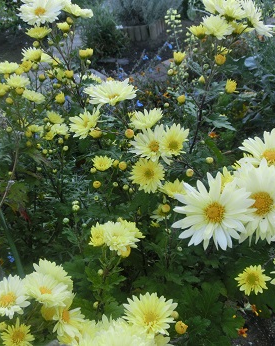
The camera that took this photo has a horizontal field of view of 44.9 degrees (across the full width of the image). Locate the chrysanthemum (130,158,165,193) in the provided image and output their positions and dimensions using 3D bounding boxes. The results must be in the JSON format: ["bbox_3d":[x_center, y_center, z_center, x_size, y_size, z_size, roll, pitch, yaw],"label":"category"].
[{"bbox_3d":[0.015,0.004,0.500,0.052,0.052,0.021,0,-12,0],"label":"chrysanthemum"}]

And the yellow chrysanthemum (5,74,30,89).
[{"bbox_3d":[-0.244,-0.187,0.680,0.049,0.021,0.049,0,35,0],"label":"yellow chrysanthemum"}]

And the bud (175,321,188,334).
[{"bbox_3d":[0.055,0.190,0.410,0.015,0.016,0.015,7,37,0],"label":"bud"}]

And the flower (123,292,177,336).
[{"bbox_3d":[0.016,0.171,0.400,0.062,0.025,0.060,0,44,0],"label":"flower"}]

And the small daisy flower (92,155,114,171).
[{"bbox_3d":[-0.067,-0.020,0.640,0.042,0.022,0.040,5,50,8],"label":"small daisy flower"}]

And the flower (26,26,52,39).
[{"bbox_3d":[-0.184,-0.262,0.620,0.048,0.022,0.046,2,22,-1],"label":"flower"}]

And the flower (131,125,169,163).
[{"bbox_3d":[0.017,-0.044,0.520,0.058,0.022,0.056,-3,70,-4],"label":"flower"}]

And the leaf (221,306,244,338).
[{"bbox_3d":[0.151,0.238,0.530,0.037,0.018,0.055,8,53,-1],"label":"leaf"}]

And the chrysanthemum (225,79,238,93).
[{"bbox_3d":[0.181,-0.168,0.640,0.023,0.025,0.023,0,26,0],"label":"chrysanthemum"}]

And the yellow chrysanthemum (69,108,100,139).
[{"bbox_3d":[-0.099,-0.092,0.620,0.058,0.028,0.060,28,86,37],"label":"yellow chrysanthemum"}]

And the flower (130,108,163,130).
[{"bbox_3d":[0.017,-0.100,0.620,0.064,0.030,0.060,-16,25,7],"label":"flower"}]

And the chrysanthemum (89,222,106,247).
[{"bbox_3d":[-0.061,0.096,0.520,0.034,0.024,0.037,24,72,33],"label":"chrysanthemum"}]

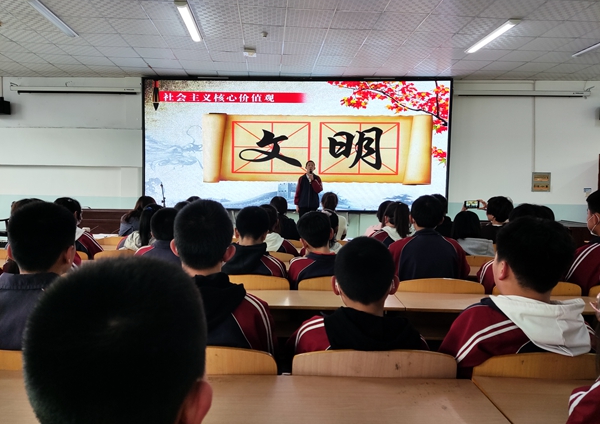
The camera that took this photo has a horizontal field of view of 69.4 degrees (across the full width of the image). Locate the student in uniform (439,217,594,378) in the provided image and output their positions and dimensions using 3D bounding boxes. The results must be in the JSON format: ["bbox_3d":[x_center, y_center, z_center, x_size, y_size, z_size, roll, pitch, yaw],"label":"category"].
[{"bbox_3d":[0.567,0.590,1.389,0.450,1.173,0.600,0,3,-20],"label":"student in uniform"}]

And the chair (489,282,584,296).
[{"bbox_3d":[1.173,0.729,2.408,0.450,0.820,0.500,1,3,0],"label":"chair"}]

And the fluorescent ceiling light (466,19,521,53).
[{"bbox_3d":[2.722,-2.483,6.165,0.145,0.070,1.240,1,3,-4],"label":"fluorescent ceiling light"}]

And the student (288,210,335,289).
[{"bbox_3d":[0.145,0.552,2.520,0.440,1.131,0.680,1,3,0],"label":"student"}]

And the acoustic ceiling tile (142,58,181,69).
[{"bbox_3d":[-2.448,-2.695,7.863,0.595,0.020,0.595,1,3,-4],"label":"acoustic ceiling tile"}]

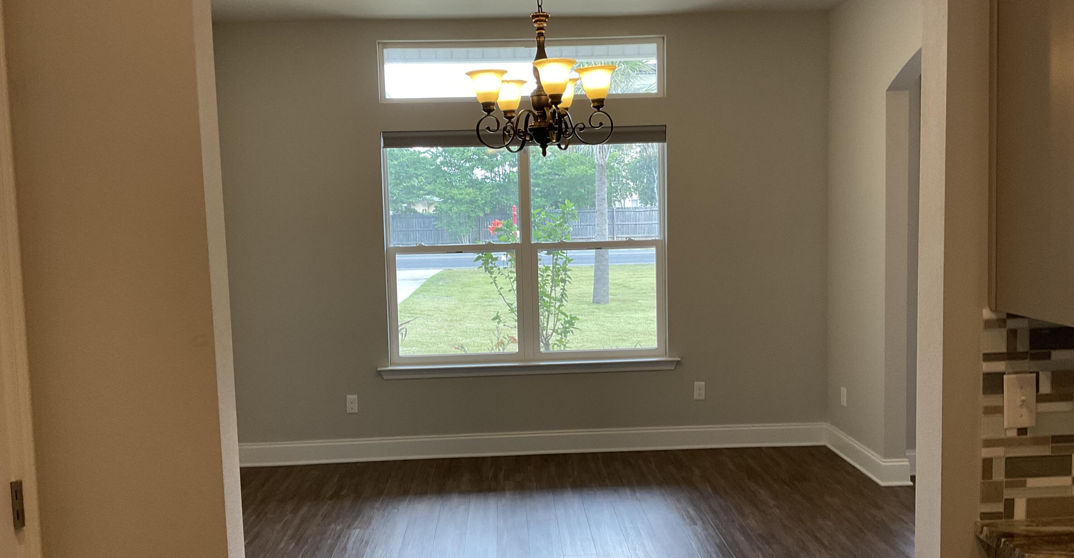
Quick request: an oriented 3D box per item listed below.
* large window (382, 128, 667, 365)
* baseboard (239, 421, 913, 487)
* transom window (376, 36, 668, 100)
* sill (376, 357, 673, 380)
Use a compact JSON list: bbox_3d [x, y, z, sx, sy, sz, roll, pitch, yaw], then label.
[{"bbox_3d":[-0.063,-0.208,5.765,1.789,1.481,0.120,-2,5,-2],"label":"large window"},{"bbox_3d":[0.081,1.102,5.375,3.980,0.147,0.890,-2,5,-2],"label":"baseboard"},{"bbox_3d":[-0.087,-1.311,5.670,1.791,0.379,0.120,-2,5,-2],"label":"transom window"},{"bbox_3d":[-0.044,0.572,5.787,1.931,0.082,0.110,-2,5,-2],"label":"sill"}]

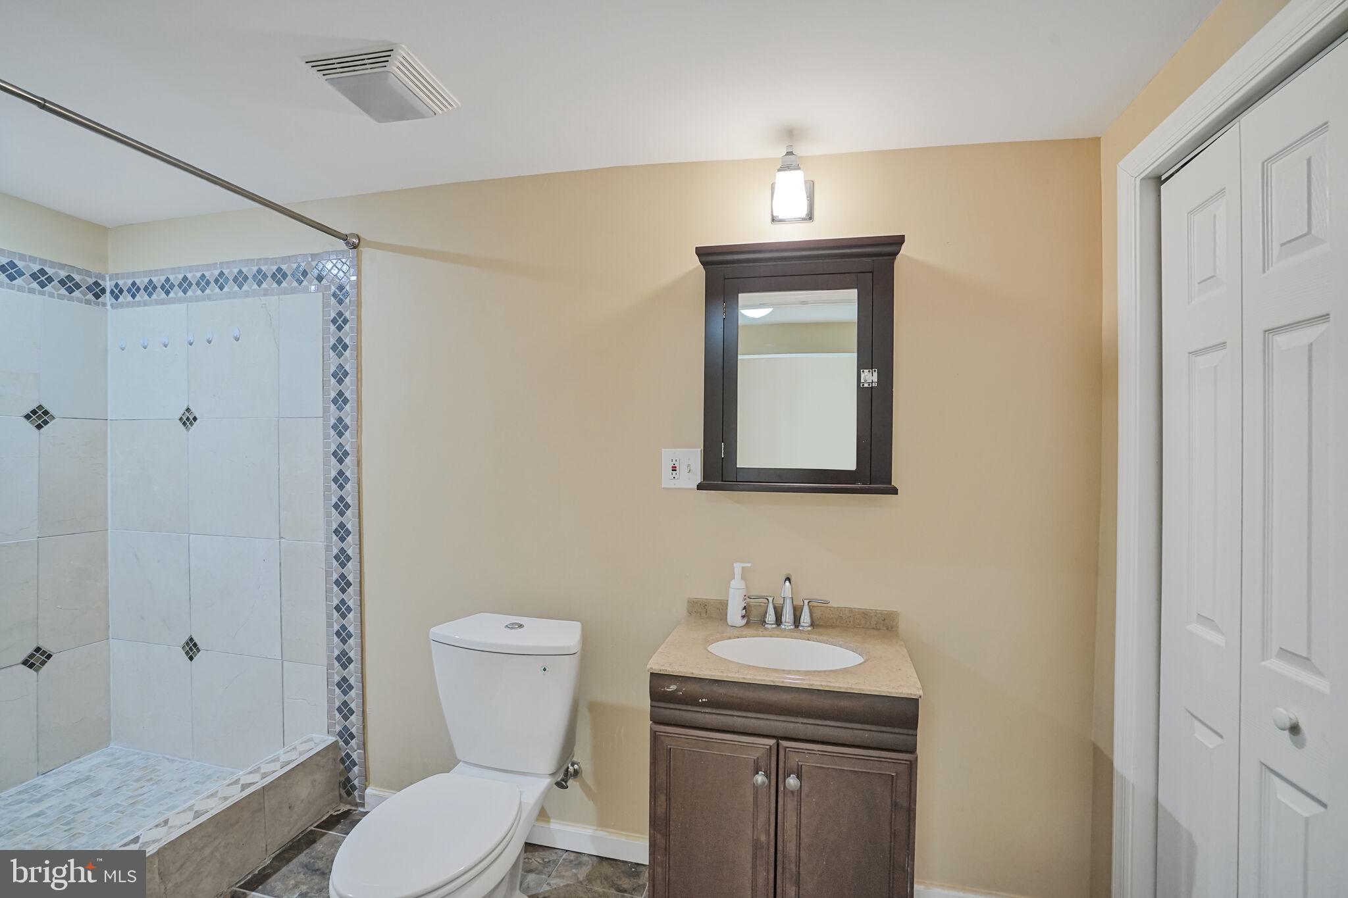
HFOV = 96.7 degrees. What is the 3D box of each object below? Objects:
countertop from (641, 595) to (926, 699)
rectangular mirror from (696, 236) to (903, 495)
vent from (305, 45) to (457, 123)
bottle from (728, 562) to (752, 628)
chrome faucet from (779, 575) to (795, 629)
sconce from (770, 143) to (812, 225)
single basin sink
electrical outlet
[{"bbox_3d":[0.298,0.513,1.612,0.628,0.073,0.467,0,1,14],"label":"countertop"},{"bbox_3d":[0.357,-0.229,1.746,0.567,0.700,0.165,0,1,14],"label":"rectangular mirror"},{"bbox_3d":[-0.718,-0.890,1.492,0.262,0.040,0.258,0,1,10],"label":"vent"},{"bbox_3d":[0.199,0.436,1.810,0.069,0.187,0.060,1,1,23],"label":"bottle"},{"bbox_3d":[0.328,0.450,1.734,0.044,0.164,0.145,0,1,14],"label":"chrome faucet"},{"bbox_3d":[0.342,-0.773,1.744,0.126,0.186,0.165,0,1,14],"label":"sconce"},{"bbox_3d":[0.291,0.606,1.582,0.410,0.130,0.275,0,1,14],"label":"single basin sink"},{"bbox_3d":[0.023,0.065,1.910,0.127,0.126,0.012,0,1,14],"label":"electrical outlet"}]

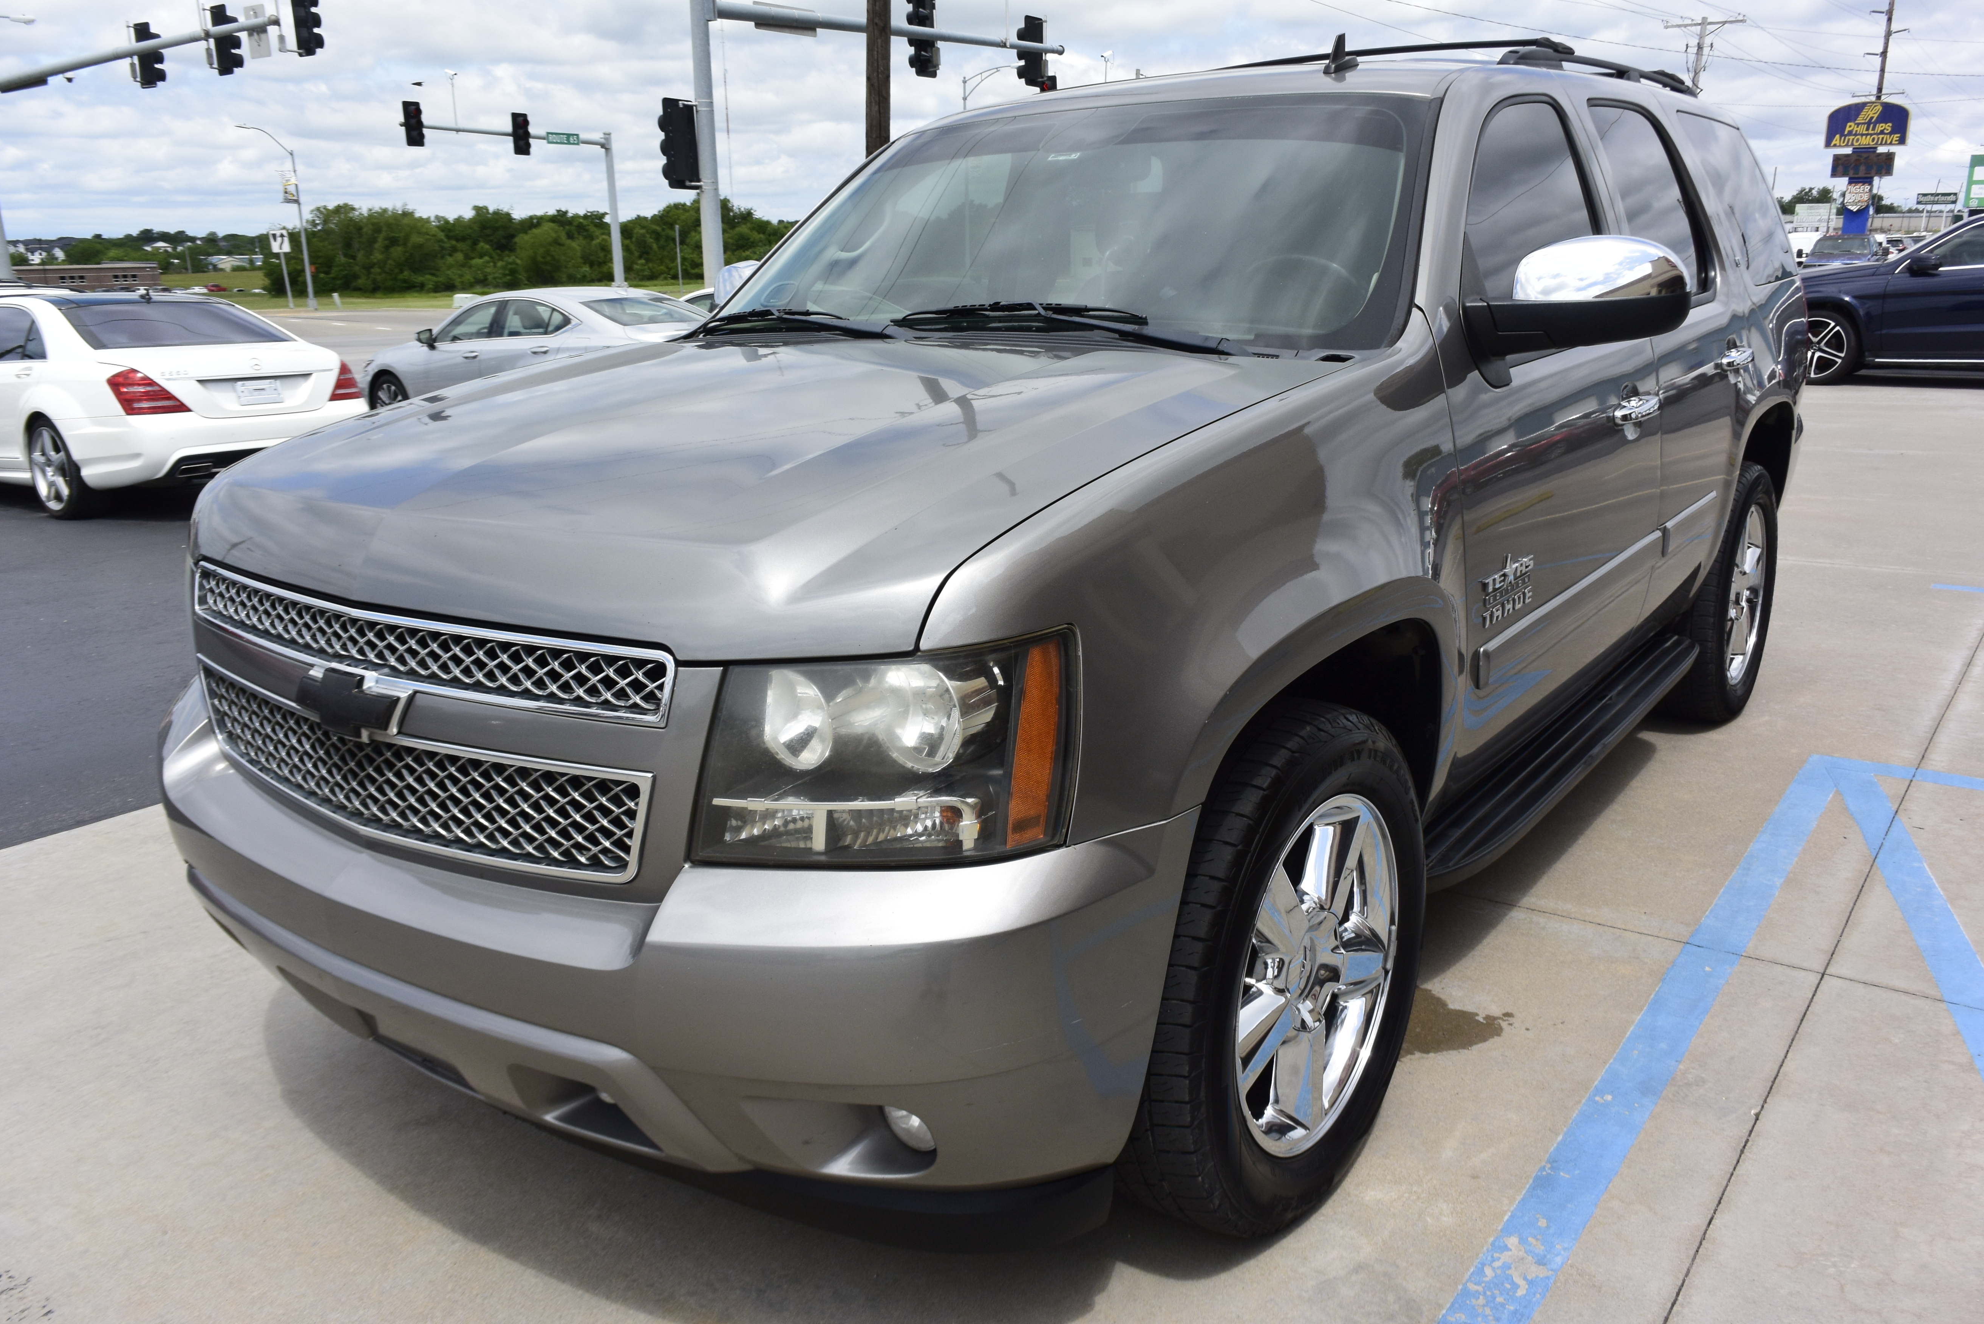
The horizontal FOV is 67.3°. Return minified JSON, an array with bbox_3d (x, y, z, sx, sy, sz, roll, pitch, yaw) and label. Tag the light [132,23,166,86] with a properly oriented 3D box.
[{"bbox_3d":[-14.877,-10.709,26.300,0.360,1.070,0.420,11,20,36],"label":"light"}]

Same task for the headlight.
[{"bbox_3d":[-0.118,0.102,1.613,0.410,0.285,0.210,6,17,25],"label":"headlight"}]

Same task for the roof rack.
[{"bbox_3d":[1.168,-1.646,4.295,1.260,0.130,1.950,10,19,35],"label":"roof rack"}]

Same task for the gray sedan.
[{"bbox_3d":[-4.460,-3.090,15.150,4.930,1.450,1.860,8,18,31],"label":"gray sedan"}]

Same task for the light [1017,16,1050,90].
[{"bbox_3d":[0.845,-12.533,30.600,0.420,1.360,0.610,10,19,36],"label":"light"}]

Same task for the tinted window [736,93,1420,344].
[{"bbox_3d":[0.079,-0.852,3.027,1.680,0.150,0.870,9,55,36],"label":"tinted window"}]

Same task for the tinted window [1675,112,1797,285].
[{"bbox_3d":[2.216,-1.336,4.339,0.060,0.470,1.180,-15,3,40],"label":"tinted window"}]

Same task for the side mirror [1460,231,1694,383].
[{"bbox_3d":[0.981,-0.579,2.466,0.325,0.245,0.210,10,19,35],"label":"side mirror"}]

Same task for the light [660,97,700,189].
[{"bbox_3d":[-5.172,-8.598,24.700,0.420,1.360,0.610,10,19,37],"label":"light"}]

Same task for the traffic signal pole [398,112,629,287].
[{"bbox_3d":[-15.902,-15.408,50.191,0.600,6.000,8.400,10,19,36],"label":"traffic signal pole"}]

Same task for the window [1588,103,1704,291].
[{"bbox_3d":[1.560,-1.069,3.494,0.050,0.455,0.770,-11,7,39],"label":"window"}]

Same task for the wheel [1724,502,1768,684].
[{"bbox_3d":[2.203,-0.211,4.533,0.190,0.550,0.550,9,19,36],"label":"wheel"}]

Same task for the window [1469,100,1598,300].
[{"bbox_3d":[0.977,-0.823,2.762,0.050,0.510,0.870,-15,3,40],"label":"window"}]

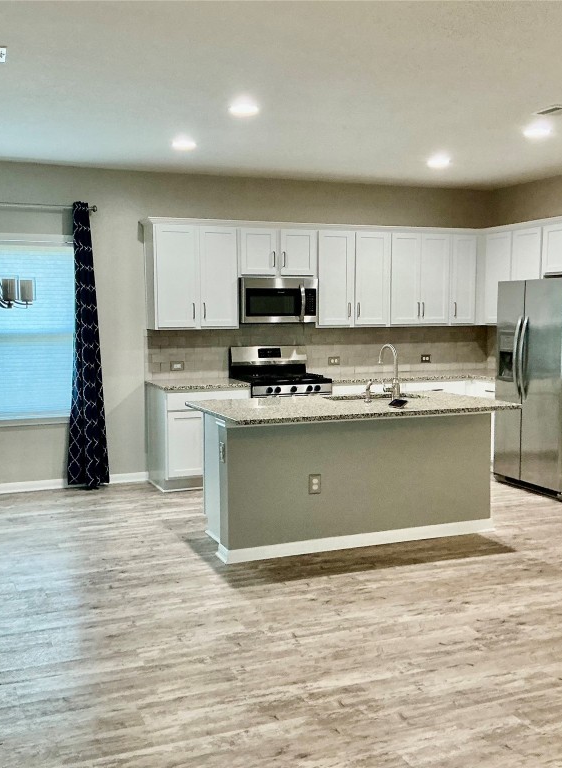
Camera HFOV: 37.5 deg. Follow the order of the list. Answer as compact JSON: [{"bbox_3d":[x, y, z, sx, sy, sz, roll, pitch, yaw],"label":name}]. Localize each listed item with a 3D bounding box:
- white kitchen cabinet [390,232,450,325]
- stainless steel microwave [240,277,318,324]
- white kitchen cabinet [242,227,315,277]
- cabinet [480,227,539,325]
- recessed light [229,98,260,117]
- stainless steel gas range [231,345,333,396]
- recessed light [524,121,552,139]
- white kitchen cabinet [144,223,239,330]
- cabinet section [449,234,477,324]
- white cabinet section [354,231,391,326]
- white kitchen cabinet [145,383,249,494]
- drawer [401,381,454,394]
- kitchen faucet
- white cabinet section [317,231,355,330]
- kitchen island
[{"bbox_3d":[1.324,-1.030,8.282,0.678,0.903,0.335,-2,5,-22],"label":"white kitchen cabinet"},{"bbox_3d":[-0.066,-0.775,7.699,0.755,0.408,0.415,-2,5,-22],"label":"stainless steel microwave"},{"bbox_3d":[-0.081,-1.202,7.699,0.762,0.439,0.335,-2,5,-22],"label":"white kitchen cabinet"},{"bbox_3d":[2.347,-1.014,8.038,0.335,0.903,0.915,-2,5,-22],"label":"cabinet"},{"bbox_3d":[-0.225,-1.663,5.048,0.180,0.020,0.180,-2,5,-22],"label":"recessed light"},{"bbox_3d":[0.002,0.272,7.506,0.762,1.195,0.670,-2,5,-22],"label":"stainless steel gas range"},{"bbox_3d":[1.761,-1.733,5.663,0.180,0.030,0.180,-2,5,-22],"label":"recessed light"},{"bbox_3d":[-0.774,-0.945,7.290,0.755,0.917,0.325,-2,5,-22],"label":"white kitchen cabinet"},{"bbox_3d":[1.768,-1.052,8.430,0.320,0.903,0.335,-3,6,-22],"label":"cabinet section"},{"bbox_3d":[0.815,-1.011,8.052,0.383,0.903,0.335,-3,6,-22],"label":"white cabinet section"},{"bbox_3d":[-0.733,0.447,7.409,0.772,0.907,0.645,-2,5,-22],"label":"white kitchen cabinet"},{"bbox_3d":[1.388,0.030,8.170,0.645,0.150,0.500,-2,5,-22],"label":"drawer"},{"bbox_3d":[0.771,-0.085,5.939,0.100,0.390,0.230,-2,5,-22],"label":"kitchen faucet"},{"bbox_3d":[0.459,-0.995,7.911,0.390,0.903,0.335,-3,6,-22],"label":"white cabinet section"},{"bbox_3d":[0.476,0.588,5.694,2.017,0.914,1.082,-2,5,-22],"label":"kitchen island"}]

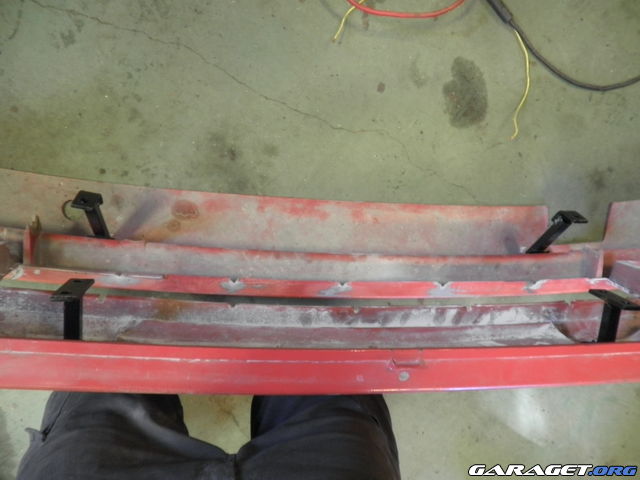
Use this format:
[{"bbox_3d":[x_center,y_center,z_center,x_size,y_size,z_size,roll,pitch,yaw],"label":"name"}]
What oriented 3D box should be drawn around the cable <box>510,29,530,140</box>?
[{"bbox_3d":[0.509,-0.400,1.220,0.045,0.010,0.370,14,59,1],"label":"cable"}]

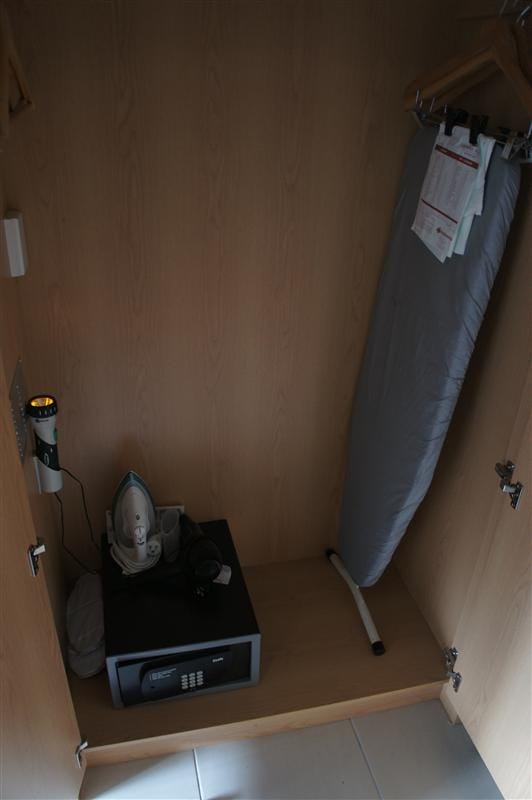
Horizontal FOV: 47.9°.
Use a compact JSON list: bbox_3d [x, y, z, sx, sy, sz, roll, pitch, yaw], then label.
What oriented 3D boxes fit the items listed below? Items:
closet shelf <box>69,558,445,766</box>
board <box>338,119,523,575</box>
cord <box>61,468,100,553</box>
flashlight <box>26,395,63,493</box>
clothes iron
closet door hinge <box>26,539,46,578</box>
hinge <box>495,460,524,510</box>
[{"bbox_3d":[-0.033,0.656,1.628,0.950,0.076,0.500,-4,30,-13],"label":"closet shelf"},{"bbox_3d":[0.316,0.005,1.400,0.060,1.180,0.350,-4,31,-16],"label":"board"},{"bbox_3d":[-0.470,0.282,1.523,0.080,0.340,0.090,-4,30,-13],"label":"cord"},{"bbox_3d":[-0.493,0.105,1.357,0.070,0.245,0.066,-4,30,-13],"label":"flashlight"},{"bbox_3d":[-0.335,0.303,1.523,0.120,0.260,0.120,-4,24,-13],"label":"clothes iron"},{"bbox_3d":[-0.375,0.255,0.983,0.030,0.052,0.055,-4,30,-13],"label":"closet door hinge"},{"bbox_3d":[0.491,0.170,1.206,0.032,0.052,0.080,-4,30,-13],"label":"hinge"}]

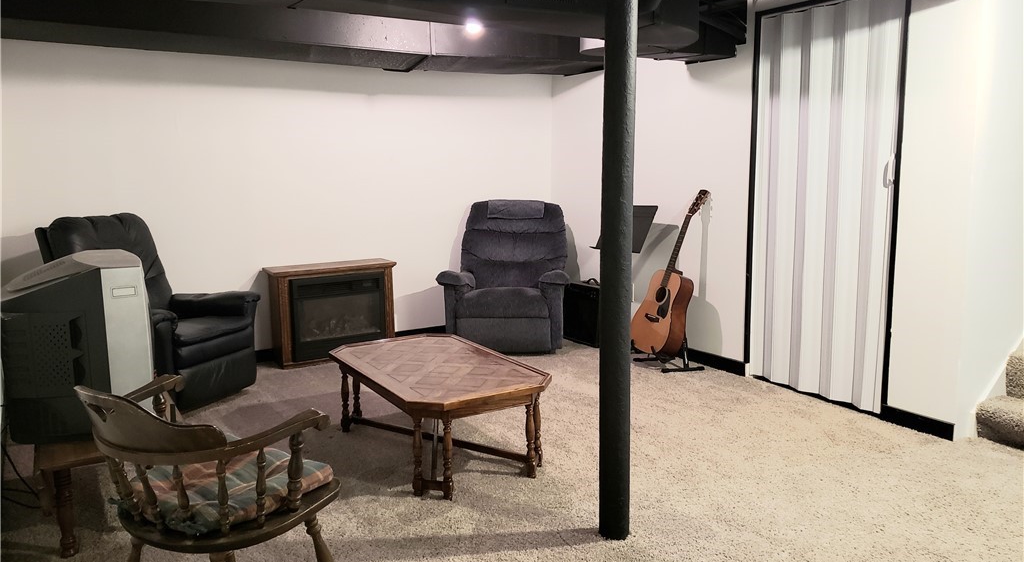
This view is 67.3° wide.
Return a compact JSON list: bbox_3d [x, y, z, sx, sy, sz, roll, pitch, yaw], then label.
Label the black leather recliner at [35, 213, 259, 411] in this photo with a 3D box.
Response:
[{"bbox_3d":[-1.968,0.151,4.220,0.880,1.010,0.830,3,10,25],"label":"black leather recliner"}]

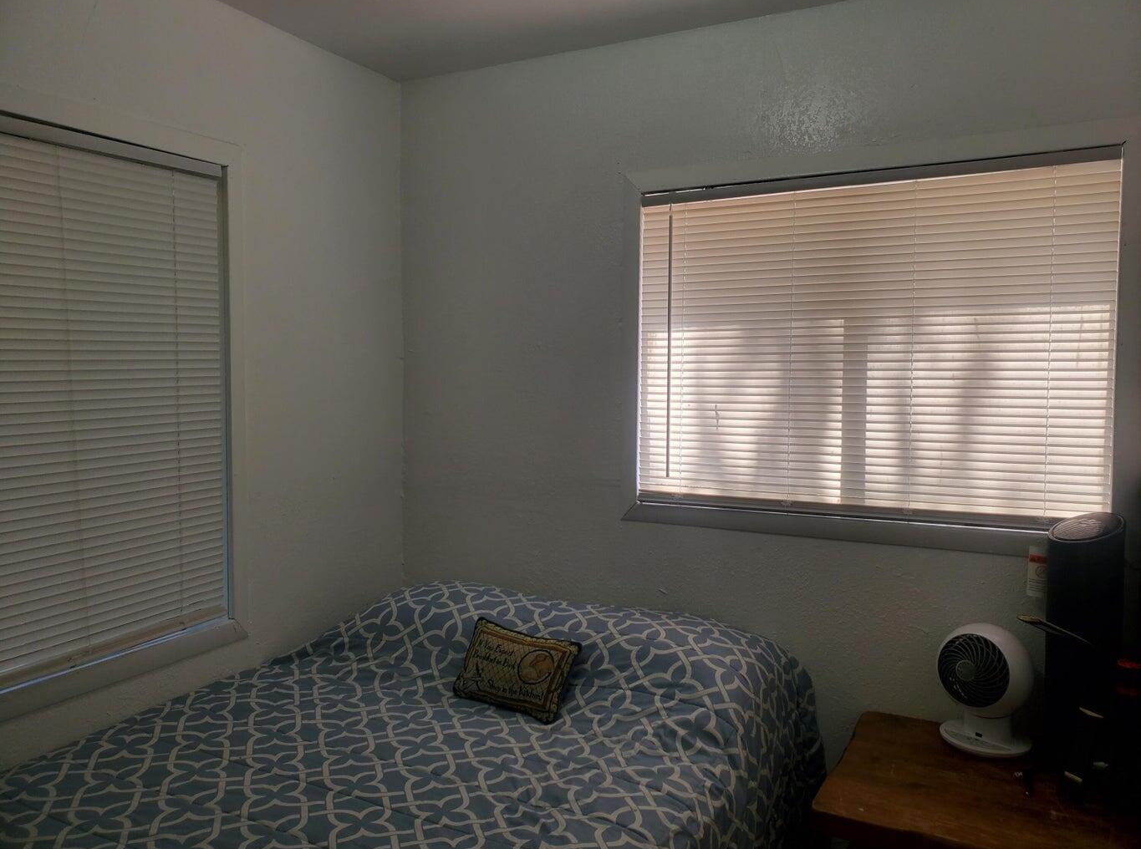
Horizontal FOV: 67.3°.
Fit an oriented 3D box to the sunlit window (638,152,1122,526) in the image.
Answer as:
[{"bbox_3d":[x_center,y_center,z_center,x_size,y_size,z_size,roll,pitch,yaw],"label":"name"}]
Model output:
[{"bbox_3d":[0.734,-0.204,2.255,1.187,0.887,0.040,2,3,28],"label":"sunlit window"}]

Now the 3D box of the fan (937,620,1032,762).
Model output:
[{"bbox_3d":[0.985,0.615,2.033,0.204,0.266,0.204,-2,4,-41],"label":"fan"}]

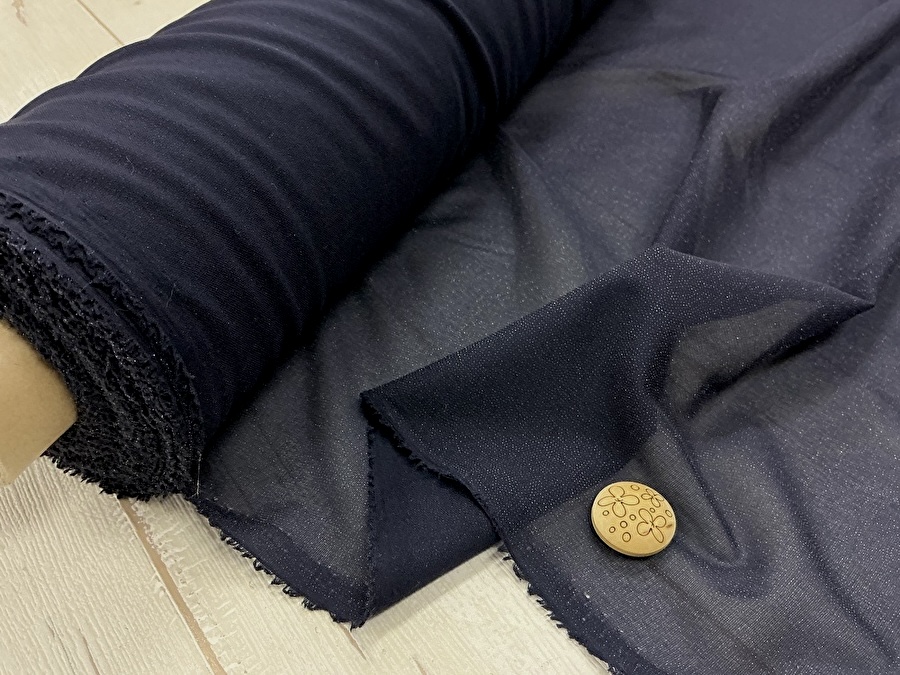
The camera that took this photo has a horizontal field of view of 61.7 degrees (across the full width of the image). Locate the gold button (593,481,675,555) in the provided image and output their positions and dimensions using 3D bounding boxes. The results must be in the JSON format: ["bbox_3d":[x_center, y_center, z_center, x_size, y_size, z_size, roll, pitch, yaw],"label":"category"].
[{"bbox_3d":[0.065,0.065,0.268,0.029,0.004,0.029,0,46,0],"label":"gold button"}]

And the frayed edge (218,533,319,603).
[{"bbox_3d":[-0.062,0.078,0.254,0.044,0.003,0.005,27,52,22],"label":"frayed edge"}]

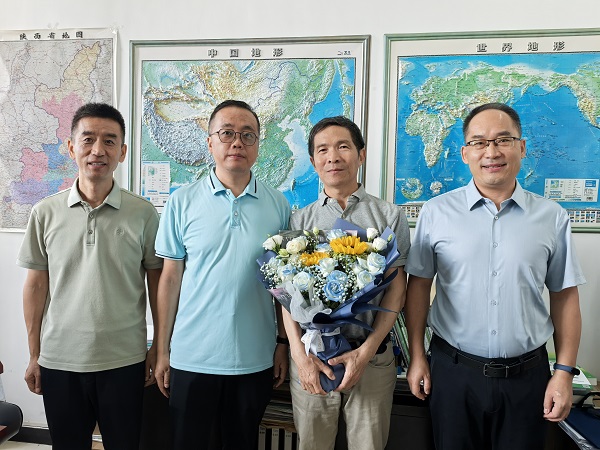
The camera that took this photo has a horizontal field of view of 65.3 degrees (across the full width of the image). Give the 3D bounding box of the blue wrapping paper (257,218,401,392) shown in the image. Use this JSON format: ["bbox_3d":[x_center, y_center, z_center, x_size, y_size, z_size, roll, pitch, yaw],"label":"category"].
[{"bbox_3d":[0.087,0.244,1.430,0.435,0.535,0.300,2,2,12],"label":"blue wrapping paper"}]

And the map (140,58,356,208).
[{"bbox_3d":[-0.270,-0.433,2.244,1.056,0.719,0.025,2,2,8],"label":"map"}]

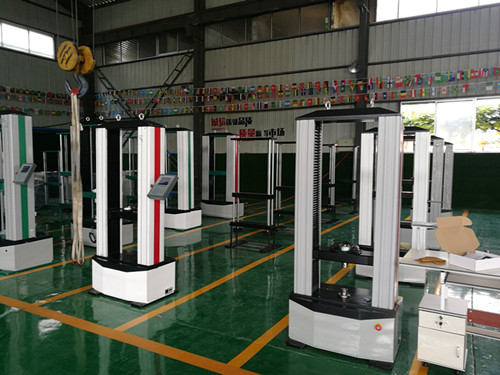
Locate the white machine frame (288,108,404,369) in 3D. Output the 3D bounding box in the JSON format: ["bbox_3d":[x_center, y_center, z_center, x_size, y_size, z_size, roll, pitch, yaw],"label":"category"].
[{"bbox_3d":[0.855,0.353,3.382,0.895,2.033,0.604,2,4,29],"label":"white machine frame"}]

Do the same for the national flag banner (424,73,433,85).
[{"bbox_3d":[5.868,-3.561,12.800,0.220,0.330,0.040,2,4,29],"label":"national flag banner"}]

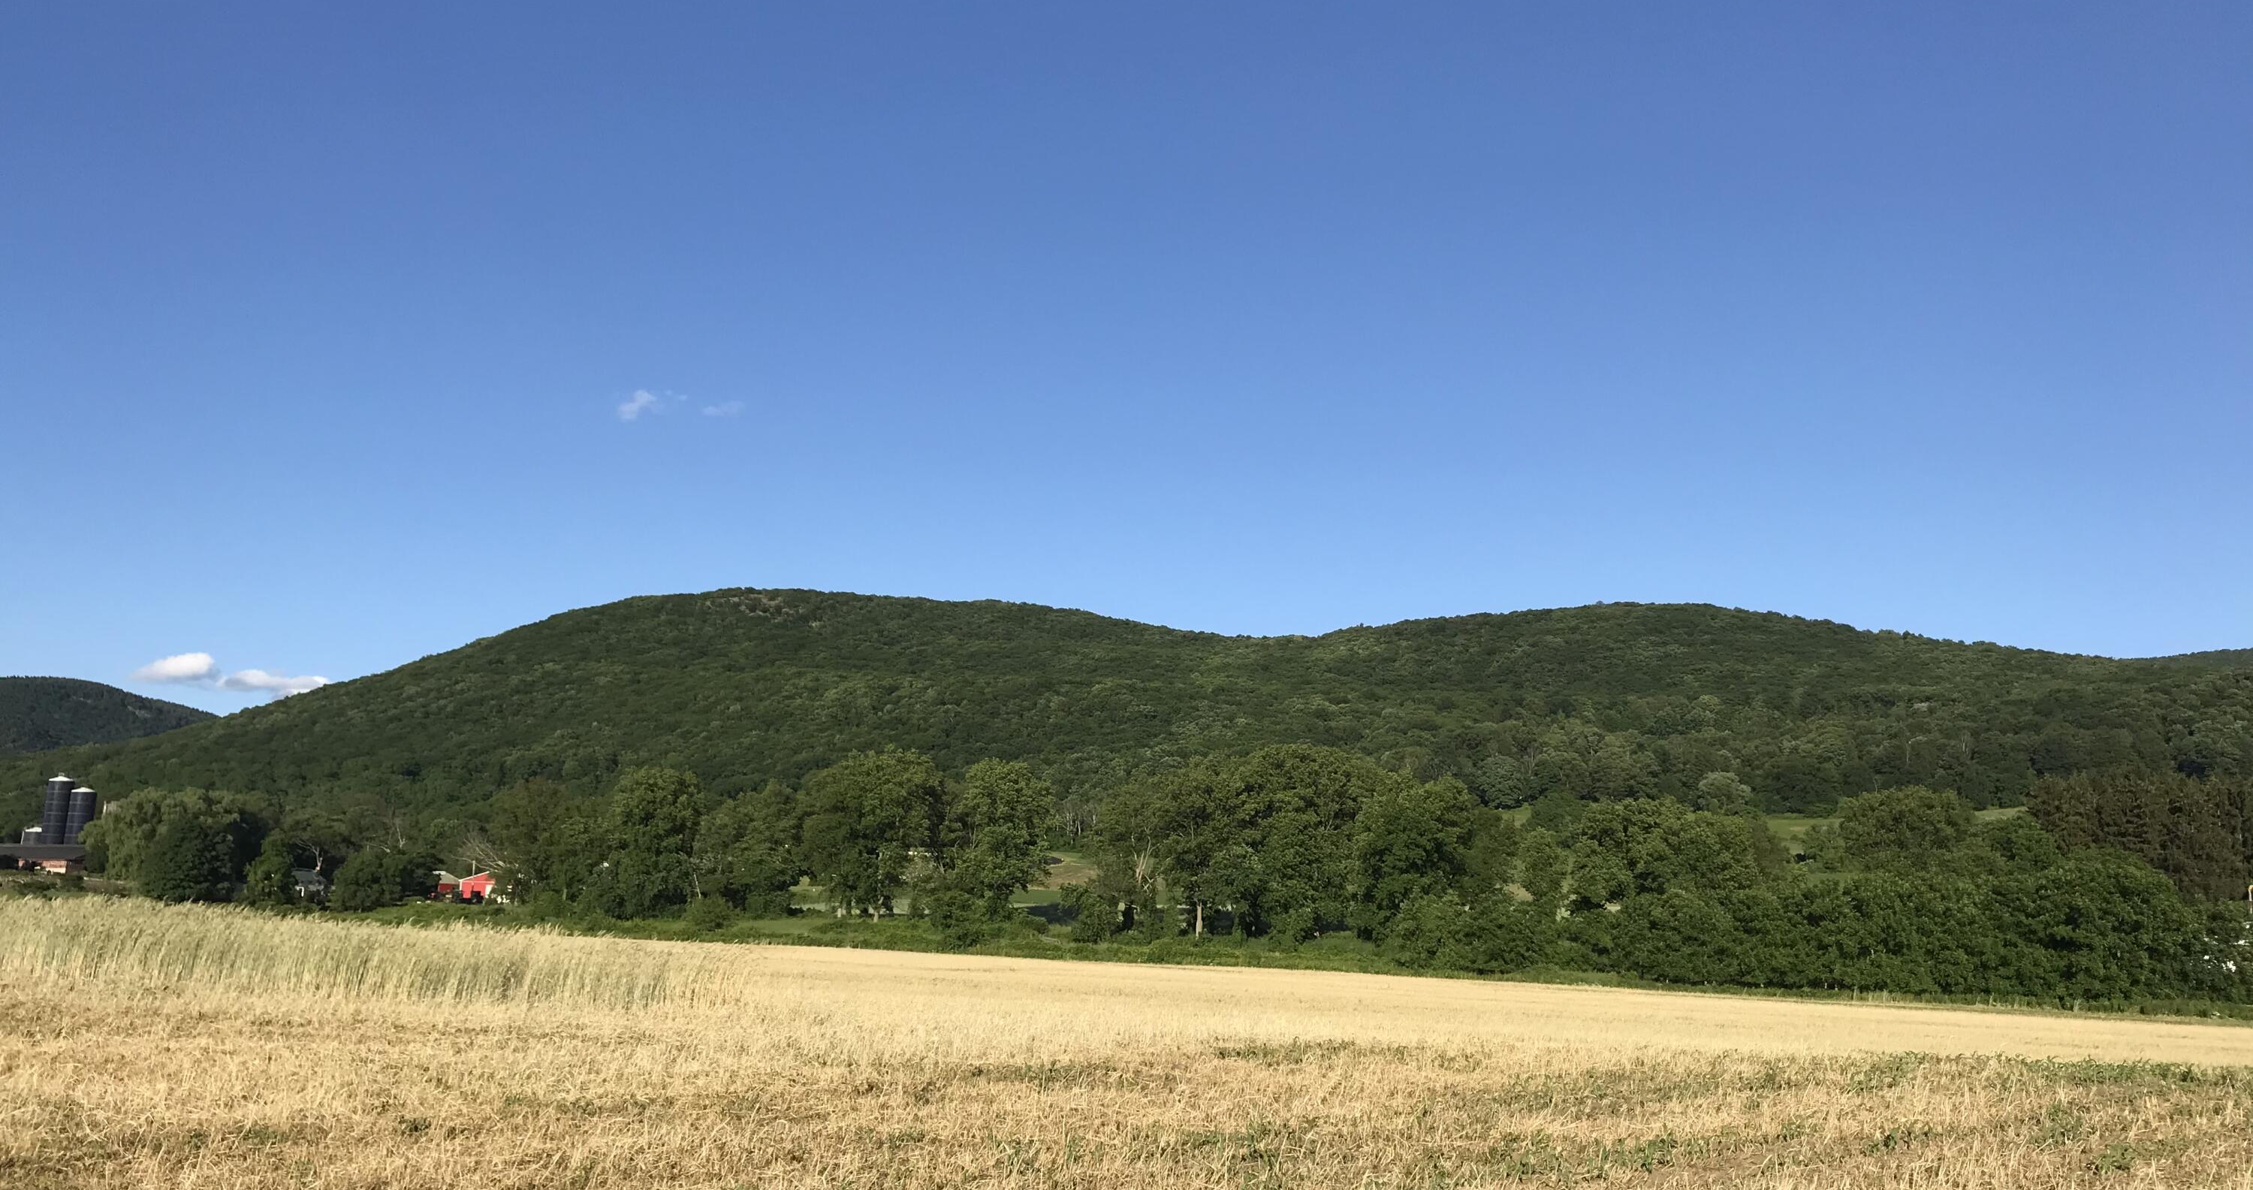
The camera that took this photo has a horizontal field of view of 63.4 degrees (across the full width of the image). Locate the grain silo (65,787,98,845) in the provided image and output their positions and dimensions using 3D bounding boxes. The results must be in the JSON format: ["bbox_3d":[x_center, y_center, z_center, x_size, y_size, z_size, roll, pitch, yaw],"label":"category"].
[{"bbox_3d":[-276.090,61.470,480.390,6.100,21.500,6.100,8,-11,-29],"label":"grain silo"}]

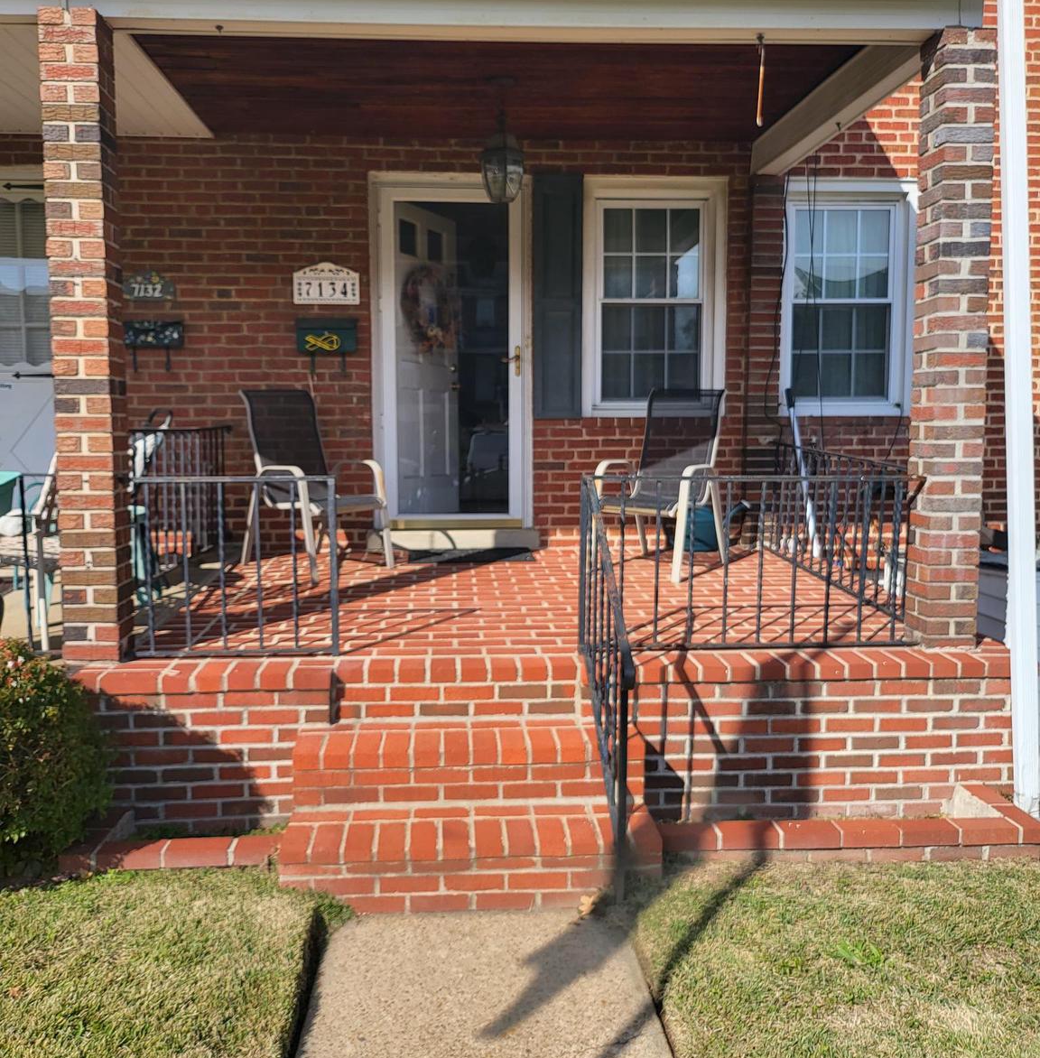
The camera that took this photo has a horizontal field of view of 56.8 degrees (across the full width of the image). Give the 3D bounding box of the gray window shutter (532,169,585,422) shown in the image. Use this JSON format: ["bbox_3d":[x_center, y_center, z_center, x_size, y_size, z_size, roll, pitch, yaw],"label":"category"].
[{"bbox_3d":[0.234,-1.408,5.847,0.305,1.465,0.040,-1,4,-4],"label":"gray window shutter"}]

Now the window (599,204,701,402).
[{"bbox_3d":[0.808,-1.396,5.944,0.635,1.200,0.090,-1,4,-4],"label":"window"}]

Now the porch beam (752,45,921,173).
[{"bbox_3d":[1.575,-2.108,4.787,0.192,0.186,2.233,0,8,-3],"label":"porch beam"}]

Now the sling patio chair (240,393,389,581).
[{"bbox_3d":[-1.139,-0.269,5.334,0.700,0.980,0.580,6,10,41],"label":"sling patio chair"}]

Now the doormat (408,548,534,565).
[{"bbox_3d":[-0.298,0.165,5.732,0.750,0.015,0.420,-1,7,-4],"label":"doormat"}]

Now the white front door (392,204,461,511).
[{"bbox_3d":[-0.651,-1.077,6.324,0.050,2.030,0.886,2,5,29],"label":"white front door"}]

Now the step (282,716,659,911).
[{"bbox_3d":[-0.163,0.903,3.122,1.120,0.375,0.610,0,7,-3],"label":"step"}]

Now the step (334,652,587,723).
[{"bbox_3d":[-0.225,0.569,3.516,0.870,0.185,0.270,0,7,-3],"label":"step"}]

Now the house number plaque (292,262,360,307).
[{"bbox_3d":[-1.163,-1.469,5.781,0.397,0.257,0.025,0,6,-3],"label":"house number plaque"}]

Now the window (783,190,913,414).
[{"bbox_3d":[2.040,-1.413,5.985,0.780,1.370,0.100,0,6,-3],"label":"window"}]

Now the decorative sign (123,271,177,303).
[{"bbox_3d":[-2.205,-1.448,5.723,0.316,0.193,0.025,0,6,-3],"label":"decorative sign"}]

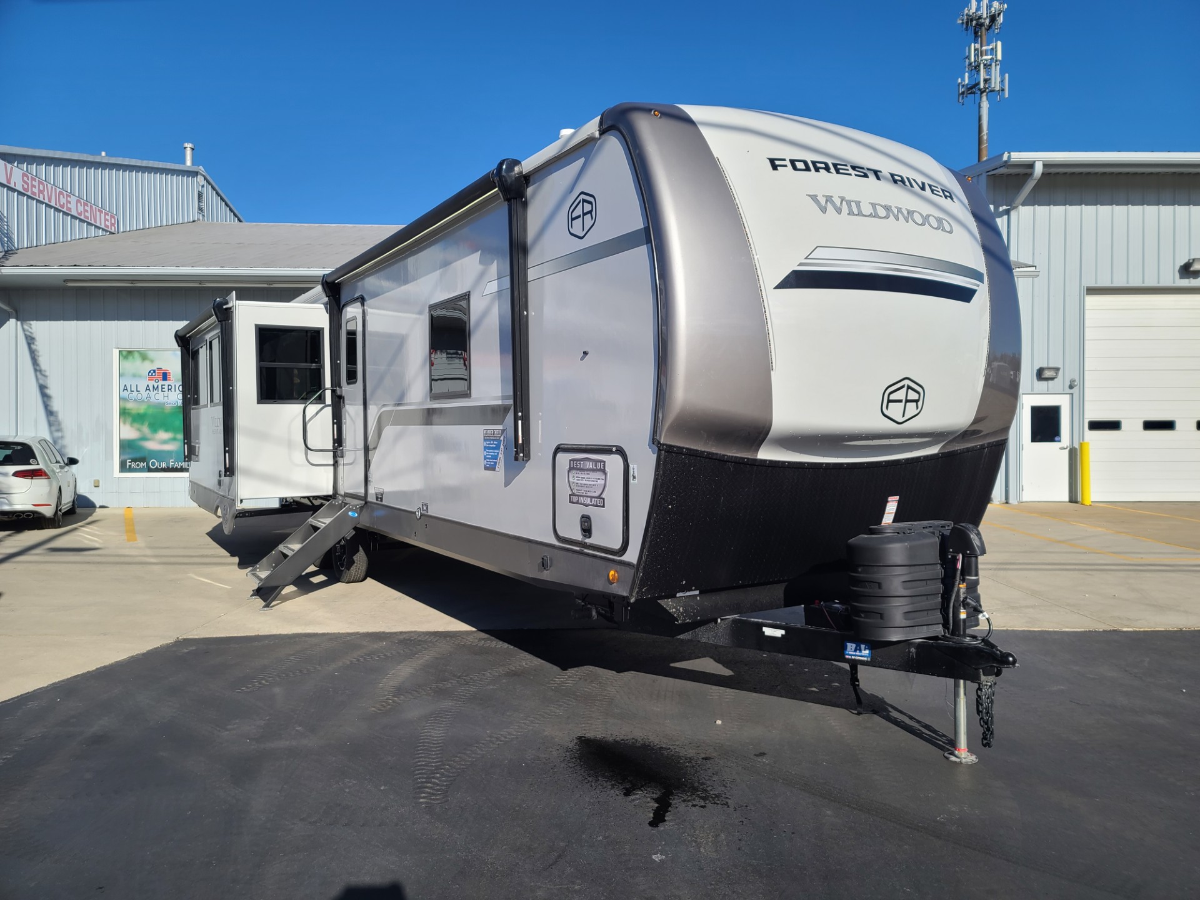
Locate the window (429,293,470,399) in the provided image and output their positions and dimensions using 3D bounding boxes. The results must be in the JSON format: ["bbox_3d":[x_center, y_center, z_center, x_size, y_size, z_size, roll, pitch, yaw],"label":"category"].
[{"bbox_3d":[-1.076,-0.717,6.156,0.050,0.715,0.770,-1,2,-32],"label":"window"}]

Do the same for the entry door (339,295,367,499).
[{"bbox_3d":[-2.332,-0.472,8.215,0.060,1.859,0.776,-1,2,-32],"label":"entry door"}]

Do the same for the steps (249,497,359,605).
[{"bbox_3d":[-2.805,0.945,8.177,0.920,0.917,0.708,-1,2,-32],"label":"steps"}]

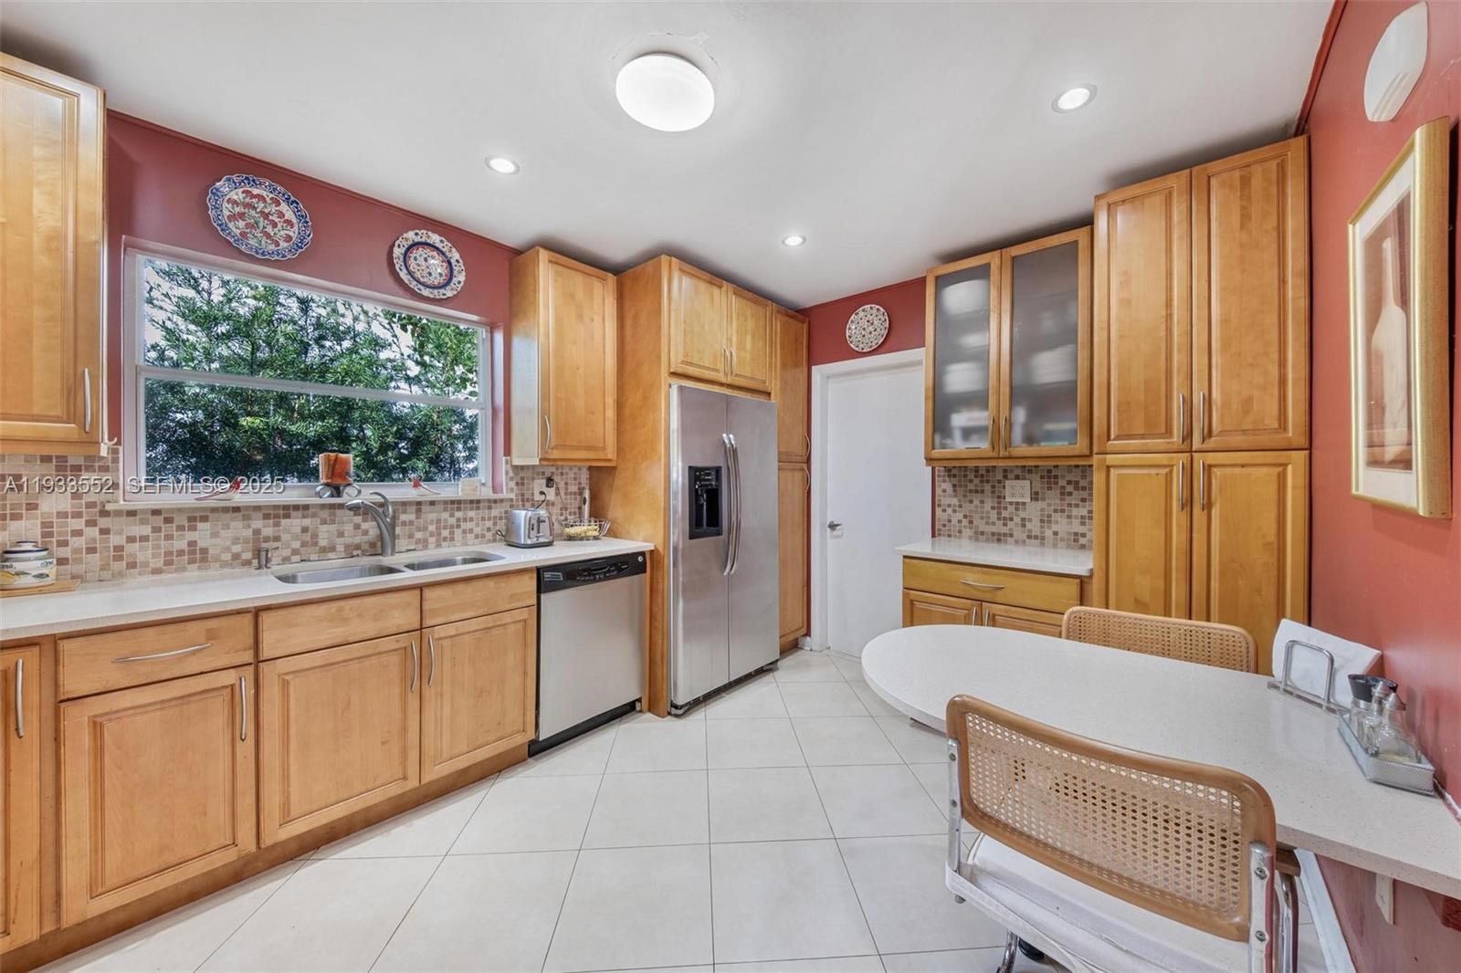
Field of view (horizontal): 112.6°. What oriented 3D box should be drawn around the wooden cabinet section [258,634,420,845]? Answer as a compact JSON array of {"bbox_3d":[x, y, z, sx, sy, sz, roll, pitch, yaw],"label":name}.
[{"bbox_3d":[-1.541,0.836,1.881,0.590,0.592,0.439,1,1,42],"label":"wooden cabinet section"}]

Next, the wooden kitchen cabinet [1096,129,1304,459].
[{"bbox_3d":[1.943,-0.672,2.068,0.593,1.073,0.570,0,0,41],"label":"wooden kitchen cabinet"}]

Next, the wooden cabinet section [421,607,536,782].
[{"bbox_3d":[-1.243,0.831,2.209,0.590,0.592,0.447,1,1,42],"label":"wooden cabinet section"}]

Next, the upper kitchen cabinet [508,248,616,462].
[{"bbox_3d":[-0.926,-0.667,2.757,0.305,1.105,0.470,0,0,41],"label":"upper kitchen cabinet"}]

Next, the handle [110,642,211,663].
[{"bbox_3d":[-1.575,0.464,1.356,0.032,0.016,0.183,1,1,42],"label":"handle"}]

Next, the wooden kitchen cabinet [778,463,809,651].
[{"bbox_3d":[0.188,0.517,3.697,0.665,1.373,0.448,0,0,41],"label":"wooden kitchen cabinet"}]

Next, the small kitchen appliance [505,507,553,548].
[{"bbox_3d":[-1.091,0.218,2.639,0.275,0.200,0.175,1,1,42],"label":"small kitchen appliance"}]

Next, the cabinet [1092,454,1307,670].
[{"bbox_3d":[1.905,0.527,2.041,0.582,1.315,0.530,1,1,42],"label":"cabinet"}]

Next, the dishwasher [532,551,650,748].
[{"bbox_3d":[-0.881,0.804,2.611,0.600,0.885,0.608,1,1,42],"label":"dishwasher"}]

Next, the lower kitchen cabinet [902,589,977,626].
[{"bbox_3d":[1.217,0.840,2.635,0.376,0.589,0.500,1,1,42],"label":"lower kitchen cabinet"}]

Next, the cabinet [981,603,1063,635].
[{"bbox_3d":[1.502,0.847,2.382,0.366,0.589,0.500,1,1,42],"label":"cabinet"}]

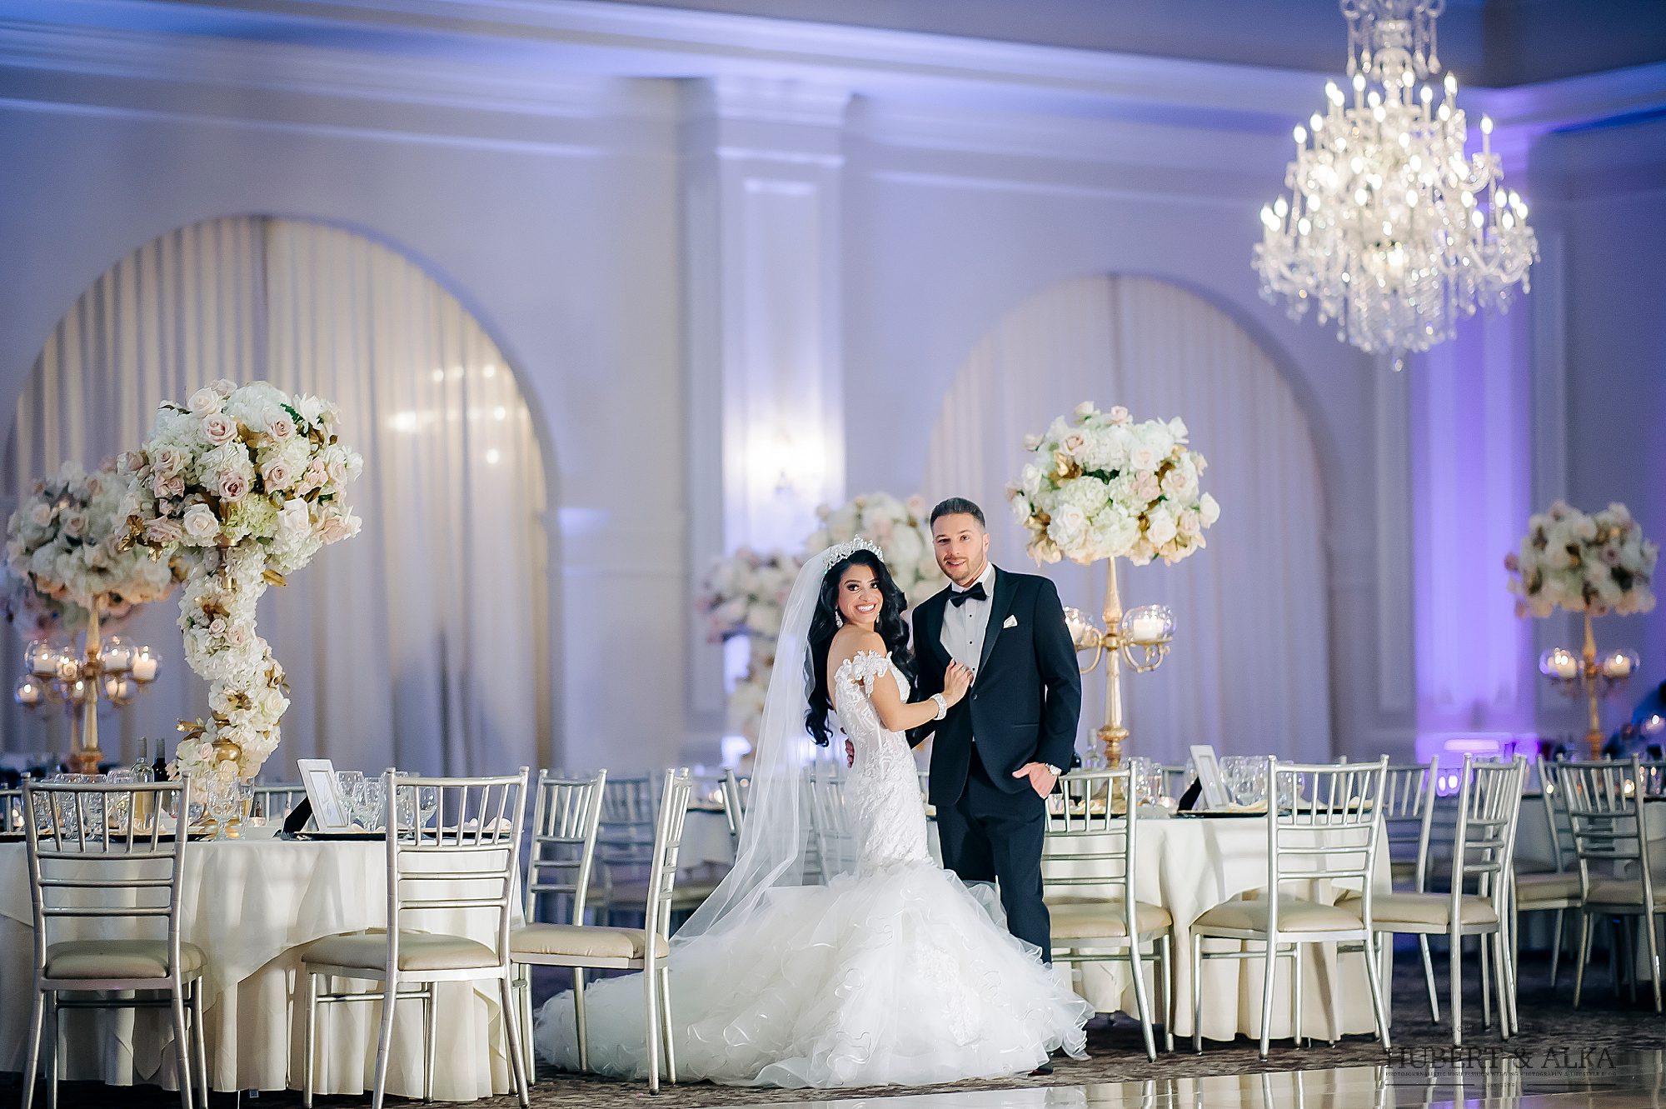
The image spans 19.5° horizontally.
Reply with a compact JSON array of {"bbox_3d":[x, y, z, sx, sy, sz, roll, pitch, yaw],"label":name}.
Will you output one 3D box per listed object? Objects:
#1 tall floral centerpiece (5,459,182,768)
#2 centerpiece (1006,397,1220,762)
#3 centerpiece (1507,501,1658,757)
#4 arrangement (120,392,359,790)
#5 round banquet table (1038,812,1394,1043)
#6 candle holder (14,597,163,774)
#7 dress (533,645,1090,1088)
[{"bbox_3d":[-2.829,0.346,18.600,0.690,1.420,0.690,-1,-3,0],"label":"tall floral centerpiece"},{"bbox_3d":[0.959,0.189,16.600,0.710,1.400,0.710,-1,-3,0],"label":"centerpiece"},{"bbox_3d":[3.507,0.447,22.700,0.710,1.410,0.710,-1,-3,0],"label":"centerpiece"},{"bbox_3d":[-1.780,0.159,14.650,0.730,1.370,0.700,-1,-3,0],"label":"arrangement"},{"bbox_3d":[0.974,1.273,16.550,1.830,0.760,1.830,-1,-3,0],"label":"round banquet table"},{"bbox_3d":[-2.846,0.612,18.550,0.540,0.870,0.520,-1,-3,0],"label":"candle holder"},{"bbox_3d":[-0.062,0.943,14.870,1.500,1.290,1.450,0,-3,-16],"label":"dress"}]

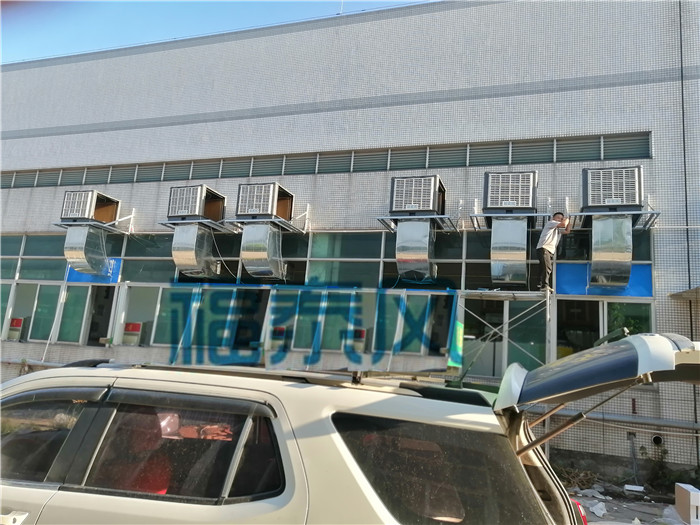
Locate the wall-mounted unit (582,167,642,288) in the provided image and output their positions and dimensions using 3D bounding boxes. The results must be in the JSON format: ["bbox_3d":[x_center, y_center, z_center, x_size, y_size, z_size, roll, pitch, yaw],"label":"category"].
[{"bbox_3d":[5.328,-0.662,10.863,1.049,2.268,1.160,1,-10,19],"label":"wall-mounted unit"}]

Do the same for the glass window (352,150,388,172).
[{"bbox_3d":[0.524,-2.560,13.303,0.966,0.529,0.080,1,-10,18],"label":"glass window"}]

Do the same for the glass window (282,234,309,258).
[{"bbox_3d":[-1.929,-0.423,13.643,1.916,0.689,0.080,1,-10,18],"label":"glass window"}]

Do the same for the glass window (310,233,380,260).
[{"bbox_3d":[-0.111,-0.411,13.036,1.919,0.697,0.080,1,-10,18],"label":"glass window"}]

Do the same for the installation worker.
[{"bbox_3d":[4.284,-0.240,11.034,0.620,1.674,0.500,3,-10,9],"label":"installation worker"}]

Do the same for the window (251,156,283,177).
[{"bbox_3d":[-2.282,-2.705,14.824,0.980,0.570,0.120,1,-11,19],"label":"window"}]

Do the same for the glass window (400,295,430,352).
[{"bbox_3d":[1.419,1.349,11.519,0.535,1.297,0.100,1,-10,18],"label":"glass window"}]

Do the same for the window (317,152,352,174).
[{"bbox_3d":[-0.399,-2.600,13.787,0.982,0.561,0.080,1,-11,19],"label":"window"}]

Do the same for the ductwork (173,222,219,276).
[{"bbox_3d":[-4.037,-0.274,13.747,0.694,1.310,0.980,1,-10,18],"label":"ductwork"}]

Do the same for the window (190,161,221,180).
[{"bbox_3d":[-4.161,-2.675,15.185,0.984,0.635,0.080,1,-10,19],"label":"window"}]

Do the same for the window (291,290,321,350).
[{"bbox_3d":[-0.994,1.359,12.316,0.587,1.394,0.100,1,-10,18],"label":"window"}]

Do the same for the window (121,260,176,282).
[{"bbox_3d":[-5.368,0.238,13.976,1.784,0.630,0.100,1,-10,18],"label":"window"}]

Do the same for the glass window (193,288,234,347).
[{"bbox_3d":[-3.380,1.384,13.100,1.004,1.446,0.100,1,-10,18],"label":"glass window"}]

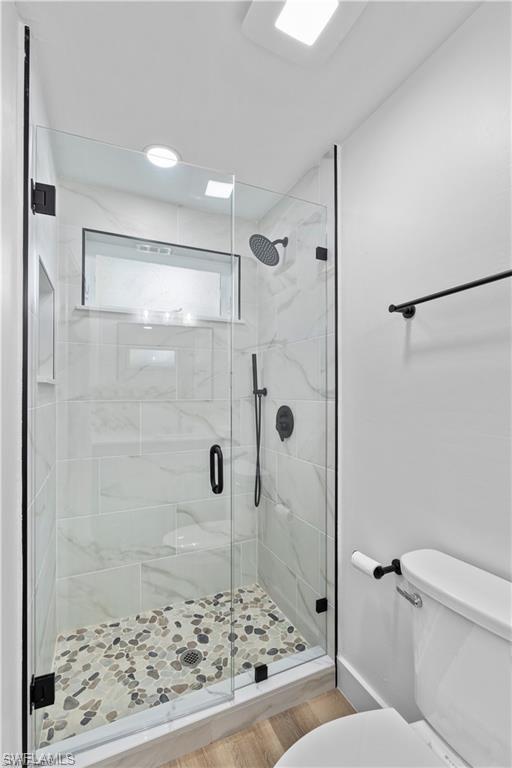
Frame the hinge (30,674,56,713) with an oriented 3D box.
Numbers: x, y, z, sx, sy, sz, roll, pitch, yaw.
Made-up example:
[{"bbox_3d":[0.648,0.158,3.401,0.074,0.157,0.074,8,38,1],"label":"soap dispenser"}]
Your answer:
[{"bbox_3d":[-0.676,0.971,1.080,0.067,0.093,0.046,0,-1,-25],"label":"hinge"}]

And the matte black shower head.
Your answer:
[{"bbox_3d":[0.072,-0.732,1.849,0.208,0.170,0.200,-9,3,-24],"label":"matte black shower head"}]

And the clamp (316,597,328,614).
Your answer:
[{"bbox_3d":[0.297,0.987,1.530,0.052,0.051,0.028,0,-1,-25],"label":"clamp"}]

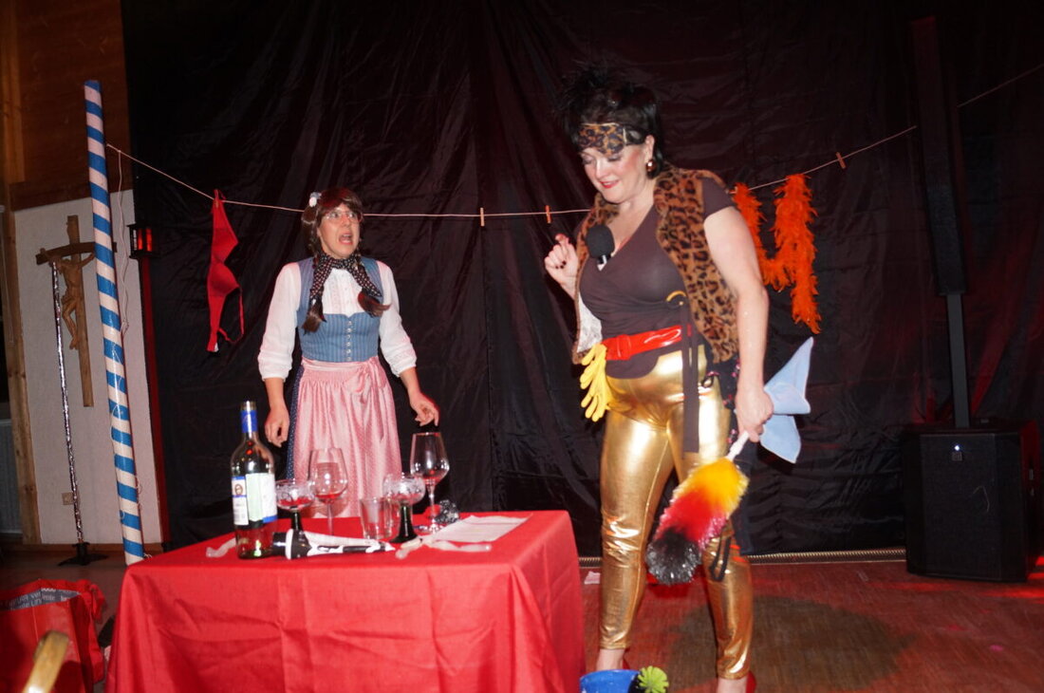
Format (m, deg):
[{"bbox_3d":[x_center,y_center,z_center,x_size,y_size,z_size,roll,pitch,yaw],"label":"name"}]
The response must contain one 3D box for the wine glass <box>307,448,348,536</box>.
[{"bbox_3d":[-0.394,0.297,1.591,0.079,0.182,0.079,-4,0,0],"label":"wine glass"}]

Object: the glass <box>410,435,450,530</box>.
[{"bbox_3d":[-0.187,0.275,1.611,0.081,0.201,0.081,-4,0,0],"label":"glass"}]

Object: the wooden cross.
[{"bbox_3d":[-2.492,-0.201,4.420,0.500,1.060,0.140,-4,0,13],"label":"wooden cross"}]

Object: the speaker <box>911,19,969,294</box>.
[{"bbox_3d":[1.670,-0.756,3.120,0.100,1.070,0.130,-5,0,37],"label":"speaker"}]

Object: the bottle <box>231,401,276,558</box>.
[{"bbox_3d":[-0.521,0.255,1.511,0.082,0.296,0.082,-4,0,0],"label":"bottle"}]

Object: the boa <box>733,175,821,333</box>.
[{"bbox_3d":[1.050,-0.381,3.220,0.360,0.620,0.150,-4,0,12],"label":"boa"}]

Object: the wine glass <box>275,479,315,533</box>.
[{"bbox_3d":[-0.461,0.333,1.601,0.081,0.123,0.081,-4,0,0],"label":"wine glass"}]

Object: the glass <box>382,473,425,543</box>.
[{"bbox_3d":[-0.228,0.314,1.530,0.082,0.125,0.082,-4,0,0],"label":"glass"}]

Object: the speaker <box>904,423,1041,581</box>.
[{"bbox_3d":[1.855,0.617,3.238,0.400,0.550,0.420,-4,0,39],"label":"speaker"}]

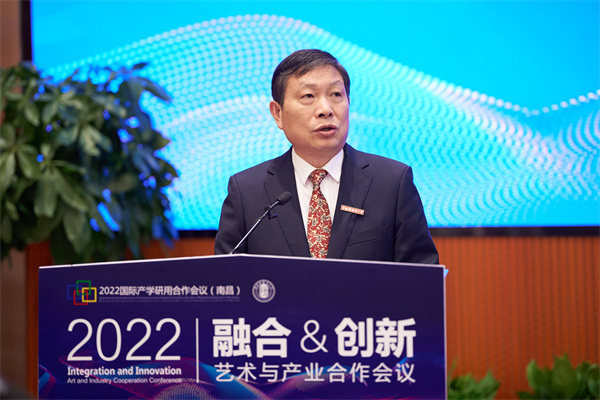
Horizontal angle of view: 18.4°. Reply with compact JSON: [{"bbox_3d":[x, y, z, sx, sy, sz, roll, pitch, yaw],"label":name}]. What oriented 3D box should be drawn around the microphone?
[{"bbox_3d":[-0.090,0.054,4.100,0.190,0.160,0.045,0,0,-44],"label":"microphone"}]

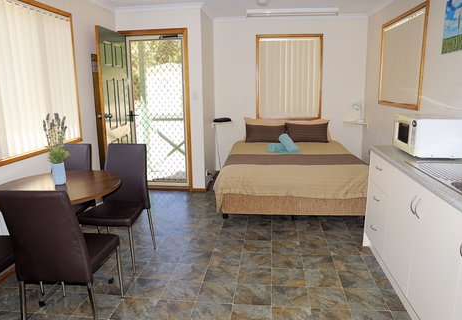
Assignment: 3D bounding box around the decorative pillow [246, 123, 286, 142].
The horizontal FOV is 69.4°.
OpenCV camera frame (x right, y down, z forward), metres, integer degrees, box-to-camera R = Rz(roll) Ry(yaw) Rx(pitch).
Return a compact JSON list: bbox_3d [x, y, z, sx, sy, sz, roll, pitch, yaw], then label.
[{"bbox_3d":[0.531,-0.413,5.124,0.610,0.350,0.140,0,-21,7],"label":"decorative pillow"}]

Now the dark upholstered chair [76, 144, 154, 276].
[{"bbox_3d":[-0.909,0.370,2.698,0.420,0.950,0.520,0,12,7],"label":"dark upholstered chair"}]

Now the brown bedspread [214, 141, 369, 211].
[{"bbox_3d":[0.761,0.106,4.386,1.650,0.470,2.080,0,12,7],"label":"brown bedspread"}]

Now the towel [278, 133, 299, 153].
[{"bbox_3d":[0.726,-0.237,4.294,0.130,0.285,0.140,-40,-14,35],"label":"towel"}]

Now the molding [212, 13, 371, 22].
[{"bbox_3d":[0.877,-2.147,5.003,2.300,0.075,0.070,2,13,7],"label":"molding"}]

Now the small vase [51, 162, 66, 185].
[{"bbox_3d":[-1.242,0.102,2.411,0.086,0.145,0.086,0,12,7],"label":"small vase"}]

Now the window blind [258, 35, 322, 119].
[{"bbox_3d":[0.915,-1.282,5.216,0.970,1.260,0.070,2,13,7],"label":"window blind"}]

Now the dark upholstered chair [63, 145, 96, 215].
[{"bbox_3d":[-1.401,0.369,2.757,0.420,0.950,0.520,2,13,17],"label":"dark upholstered chair"}]

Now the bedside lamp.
[{"bbox_3d":[1.935,-0.718,5.083,0.200,0.310,0.130,-7,13,-23],"label":"bedside lamp"}]

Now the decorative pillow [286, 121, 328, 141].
[{"bbox_3d":[1.145,-0.411,5.050,0.630,0.350,0.140,0,-21,7],"label":"decorative pillow"}]

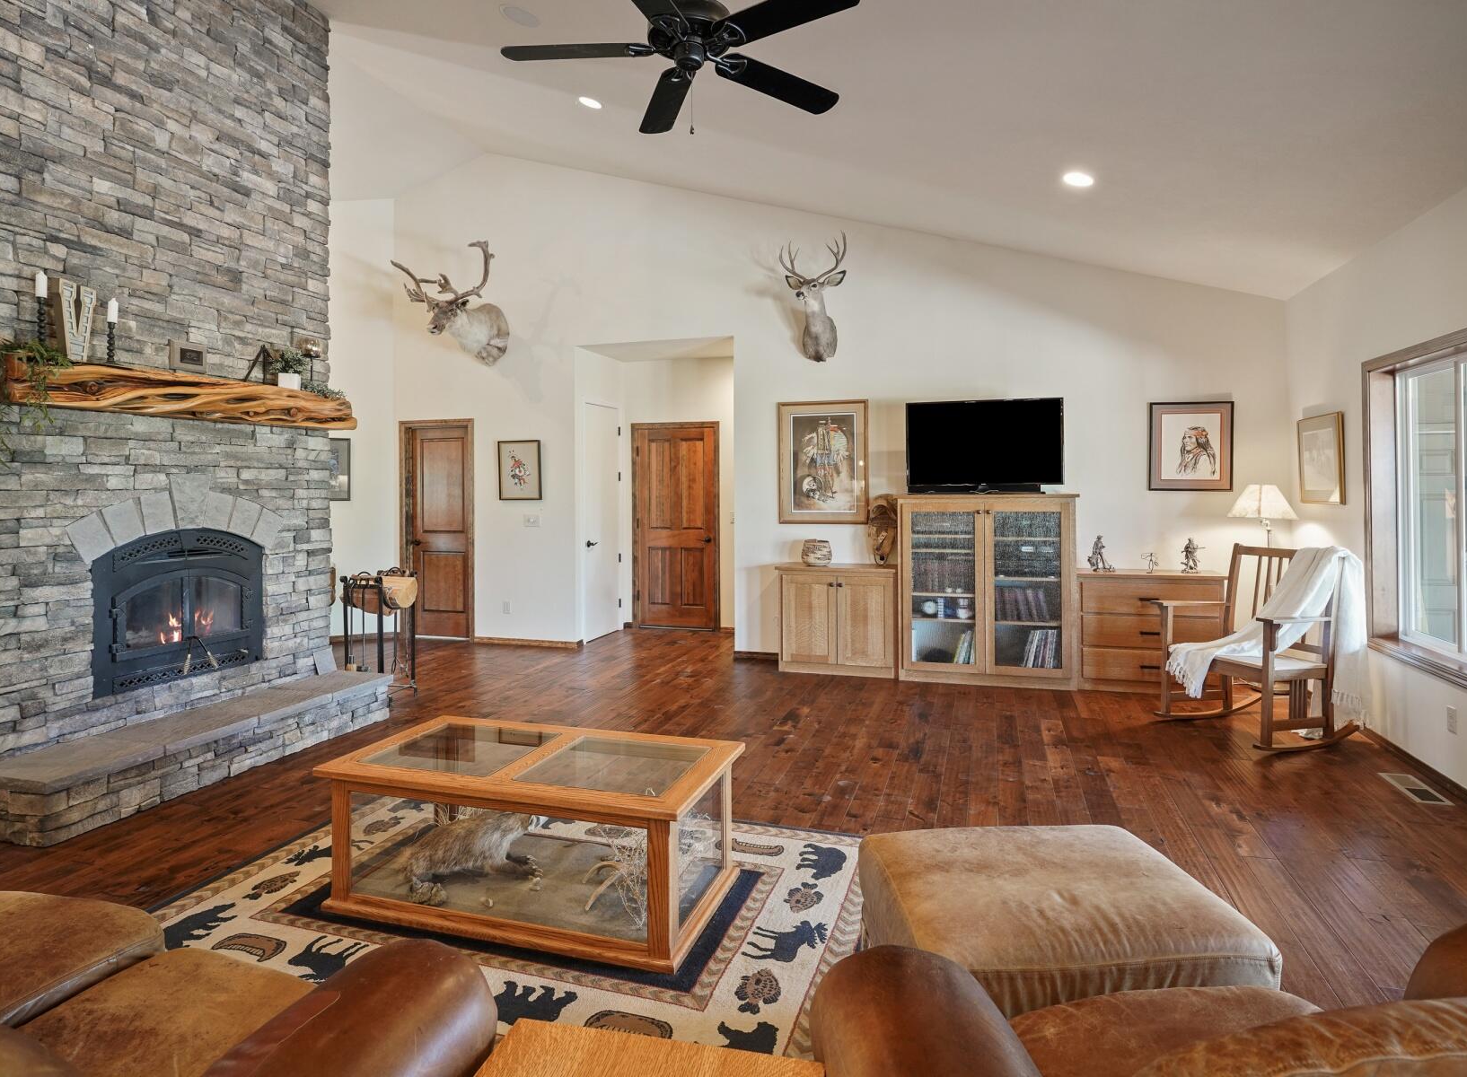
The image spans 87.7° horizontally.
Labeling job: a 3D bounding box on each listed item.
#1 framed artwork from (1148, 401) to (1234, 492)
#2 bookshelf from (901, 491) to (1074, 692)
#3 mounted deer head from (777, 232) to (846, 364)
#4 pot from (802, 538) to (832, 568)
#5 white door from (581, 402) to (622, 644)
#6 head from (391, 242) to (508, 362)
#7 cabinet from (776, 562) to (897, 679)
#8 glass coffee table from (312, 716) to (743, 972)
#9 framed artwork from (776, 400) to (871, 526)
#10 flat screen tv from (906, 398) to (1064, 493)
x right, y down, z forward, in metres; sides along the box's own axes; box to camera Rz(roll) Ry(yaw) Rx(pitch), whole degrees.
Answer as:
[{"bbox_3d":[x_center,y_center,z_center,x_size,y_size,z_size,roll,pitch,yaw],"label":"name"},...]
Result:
[{"bbox_3d":[3.345,-0.669,5.581,0.560,0.650,0.030,0,2,18],"label":"framed artwork"},{"bbox_3d":[1.856,0.360,5.625,1.210,1.360,0.390,0,2,18],"label":"bookshelf"},{"bbox_3d":[0.652,-1.915,6.081,0.570,0.960,0.550,0,2,24],"label":"mounted deer head"},{"bbox_3d":[0.650,0.124,5.964,0.240,0.210,0.240,0,2,18],"label":"pot"},{"bbox_3d":[-1.269,-0.161,7.382,0.045,2.220,0.760,0,2,18],"label":"white door"},{"bbox_3d":[-2.468,-2.079,6.835,0.920,0.970,0.750,0,2,24],"label":"head"},{"bbox_3d":[0.831,0.629,5.954,0.900,0.795,0.380,0,2,18],"label":"cabinet"},{"bbox_3d":[-0.690,1.022,2.716,1.310,0.475,0.720,0,2,18],"label":"glass coffee table"},{"bbox_3d":[0.720,-0.610,6.162,0.735,0.990,0.035,0,2,18],"label":"framed artwork"},{"bbox_3d":[1.829,-0.661,5.579,1.090,0.680,0.150,0,2,18],"label":"flat screen tv"}]

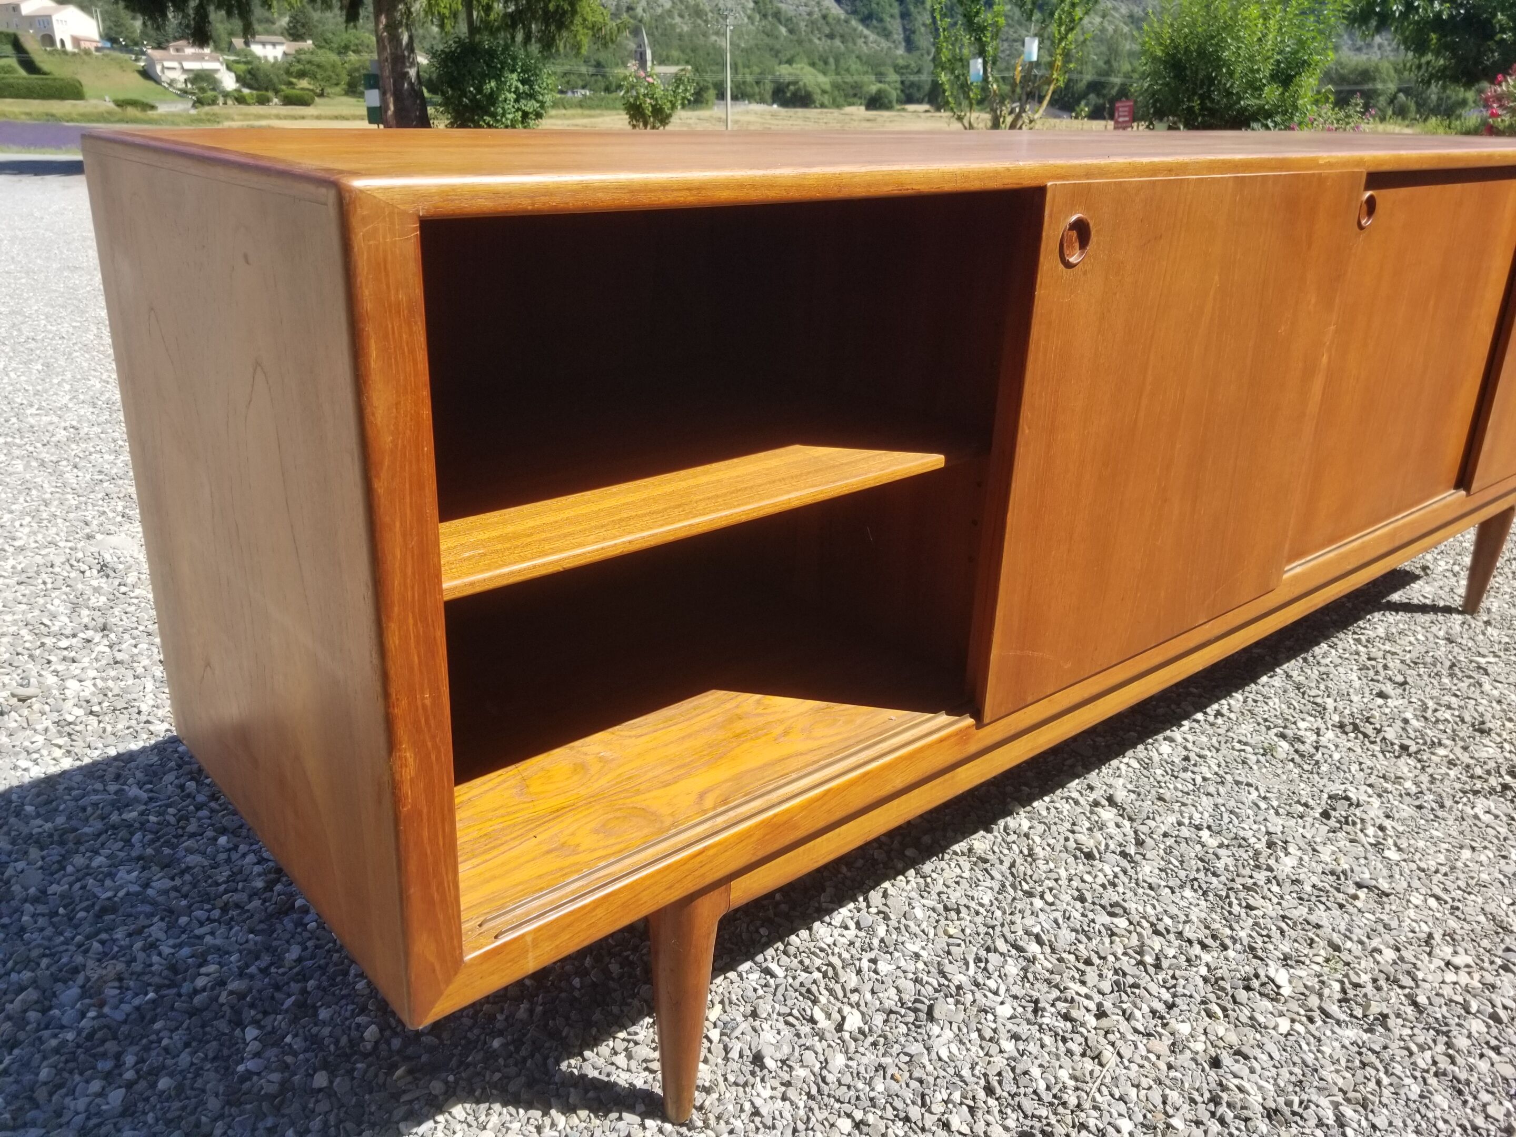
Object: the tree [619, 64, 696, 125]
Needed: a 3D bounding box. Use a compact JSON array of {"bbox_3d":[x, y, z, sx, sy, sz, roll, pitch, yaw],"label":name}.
[{"bbox_3d":[-1.136,-5.251,12.928,0.857,0.898,0.772,0,22,-5],"label":"tree"}]

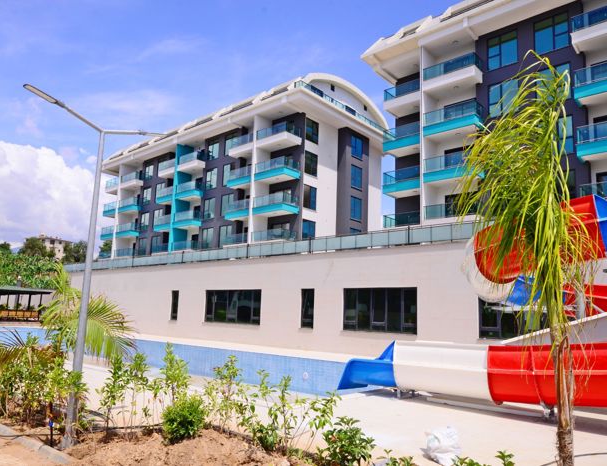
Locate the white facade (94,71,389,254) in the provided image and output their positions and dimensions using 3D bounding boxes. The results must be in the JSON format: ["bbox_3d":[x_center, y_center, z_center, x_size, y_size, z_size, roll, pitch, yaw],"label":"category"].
[{"bbox_3d":[-8.235,-4.421,57.083,35.300,16.600,15.600,-7,-13,42],"label":"white facade"}]

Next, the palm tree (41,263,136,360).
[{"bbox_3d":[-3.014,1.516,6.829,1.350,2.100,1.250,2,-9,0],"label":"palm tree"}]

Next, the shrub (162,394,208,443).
[{"bbox_3d":[-1.446,2.250,6.012,0.520,0.530,0.500,2,-9,0],"label":"shrub"}]

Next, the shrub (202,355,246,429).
[{"bbox_3d":[-1.016,2.099,6.458,0.550,1.000,0.520,2,-9,0],"label":"shrub"}]

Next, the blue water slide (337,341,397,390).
[{"bbox_3d":[1.575,2.840,10.401,1.500,1.100,1.000,-7,-13,42],"label":"blue water slide"}]

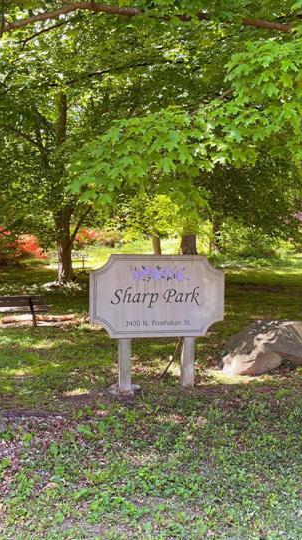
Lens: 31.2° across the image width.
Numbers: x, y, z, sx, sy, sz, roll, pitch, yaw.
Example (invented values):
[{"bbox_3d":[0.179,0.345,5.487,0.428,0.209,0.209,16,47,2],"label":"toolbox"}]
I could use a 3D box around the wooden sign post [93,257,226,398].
[{"bbox_3d":[0.073,0.590,6.050,1.510,1.510,0.190,0,0,-11],"label":"wooden sign post"}]

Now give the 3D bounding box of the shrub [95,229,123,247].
[{"bbox_3d":[-3.070,-2.450,40.000,2.100,1.400,1.700,0,0,0],"label":"shrub"}]

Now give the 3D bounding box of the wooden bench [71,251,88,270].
[{"bbox_3d":[-3.992,-0.530,27.500,1.700,0.830,0.620,0,0,0],"label":"wooden bench"}]

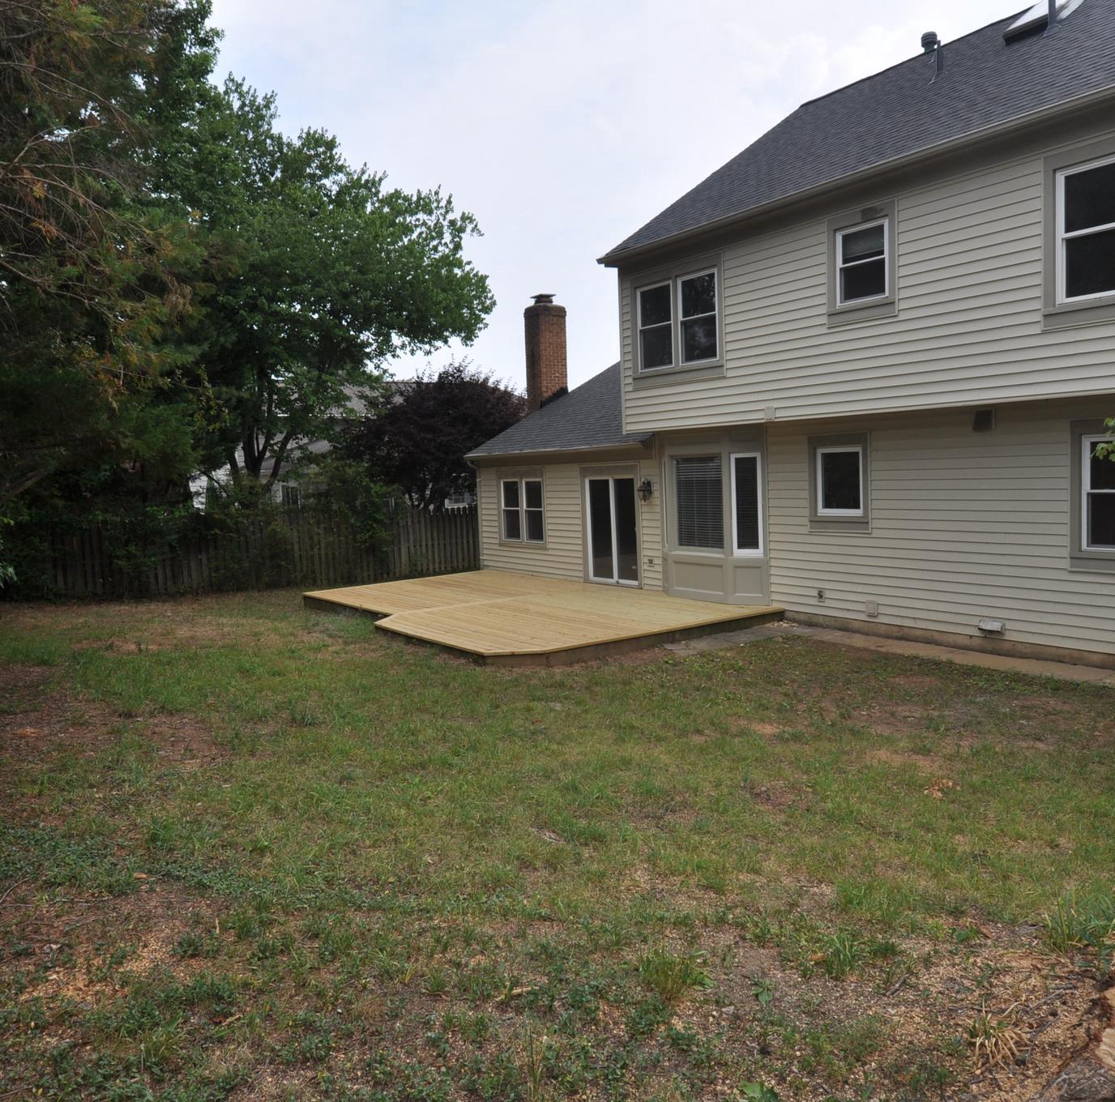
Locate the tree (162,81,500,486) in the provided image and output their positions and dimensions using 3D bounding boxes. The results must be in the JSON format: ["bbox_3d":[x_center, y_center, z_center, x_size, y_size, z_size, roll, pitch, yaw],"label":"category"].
[{"bbox_3d":[-7.300,-6.100,24.000,10.800,13.300,10.300,-2,5,0],"label":"tree"}]

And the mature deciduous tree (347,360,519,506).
[{"bbox_3d":[-3.600,-2.800,27.500,6.000,6.000,5.800,-2,5,0],"label":"mature deciduous tree"}]

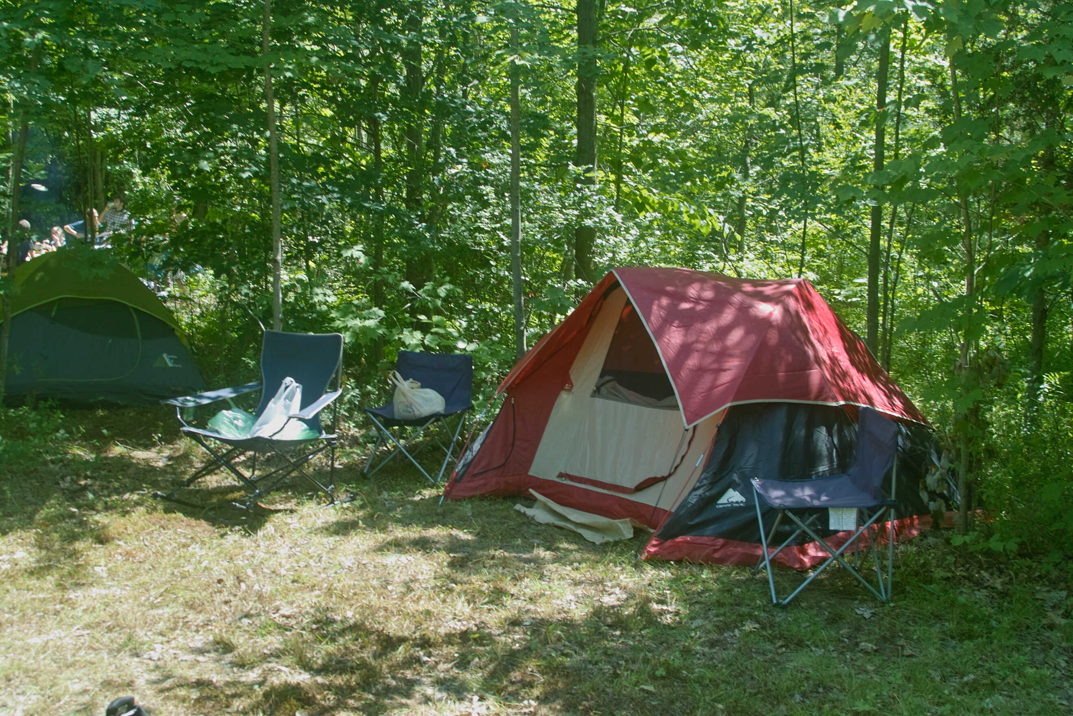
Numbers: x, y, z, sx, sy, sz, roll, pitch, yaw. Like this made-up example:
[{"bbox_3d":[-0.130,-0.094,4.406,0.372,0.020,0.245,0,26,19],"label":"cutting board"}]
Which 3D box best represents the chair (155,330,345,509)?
[{"bbox_3d":[-1.601,0.364,8.026,0.840,0.980,0.900,4,7,32],"label":"chair"}]

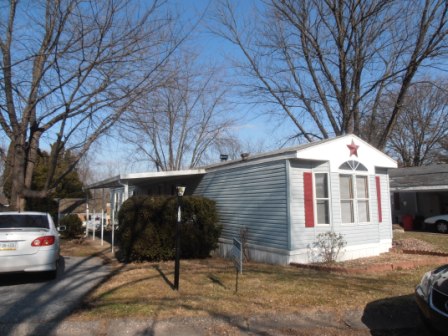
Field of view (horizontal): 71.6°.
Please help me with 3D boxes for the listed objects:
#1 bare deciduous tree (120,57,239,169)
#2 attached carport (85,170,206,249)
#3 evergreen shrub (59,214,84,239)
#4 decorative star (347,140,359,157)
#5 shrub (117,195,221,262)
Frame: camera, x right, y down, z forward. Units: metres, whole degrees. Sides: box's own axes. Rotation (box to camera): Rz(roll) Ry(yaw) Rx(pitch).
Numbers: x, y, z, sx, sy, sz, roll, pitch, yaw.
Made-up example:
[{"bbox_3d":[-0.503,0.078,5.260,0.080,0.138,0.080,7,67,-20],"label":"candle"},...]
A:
[{"bbox_3d":[-4.220,-3.127,29.457,11.200,16.280,11.200,0,-7,-8],"label":"bare deciduous tree"},{"bbox_3d":[-3.768,1.783,13.341,3.100,2.870,7.100,4,-8,-32],"label":"attached carport"},{"bbox_3d":[-7.498,2.825,15.360,1.200,1.200,1.200,3,-7,-26],"label":"evergreen shrub"},{"bbox_3d":[3.603,-0.540,8.641,0.570,0.550,0.090,4,-8,-32],"label":"decorative star"},{"bbox_3d":[-1.635,1.811,9.572,2.850,1.850,1.600,4,-8,-32],"label":"shrub"}]

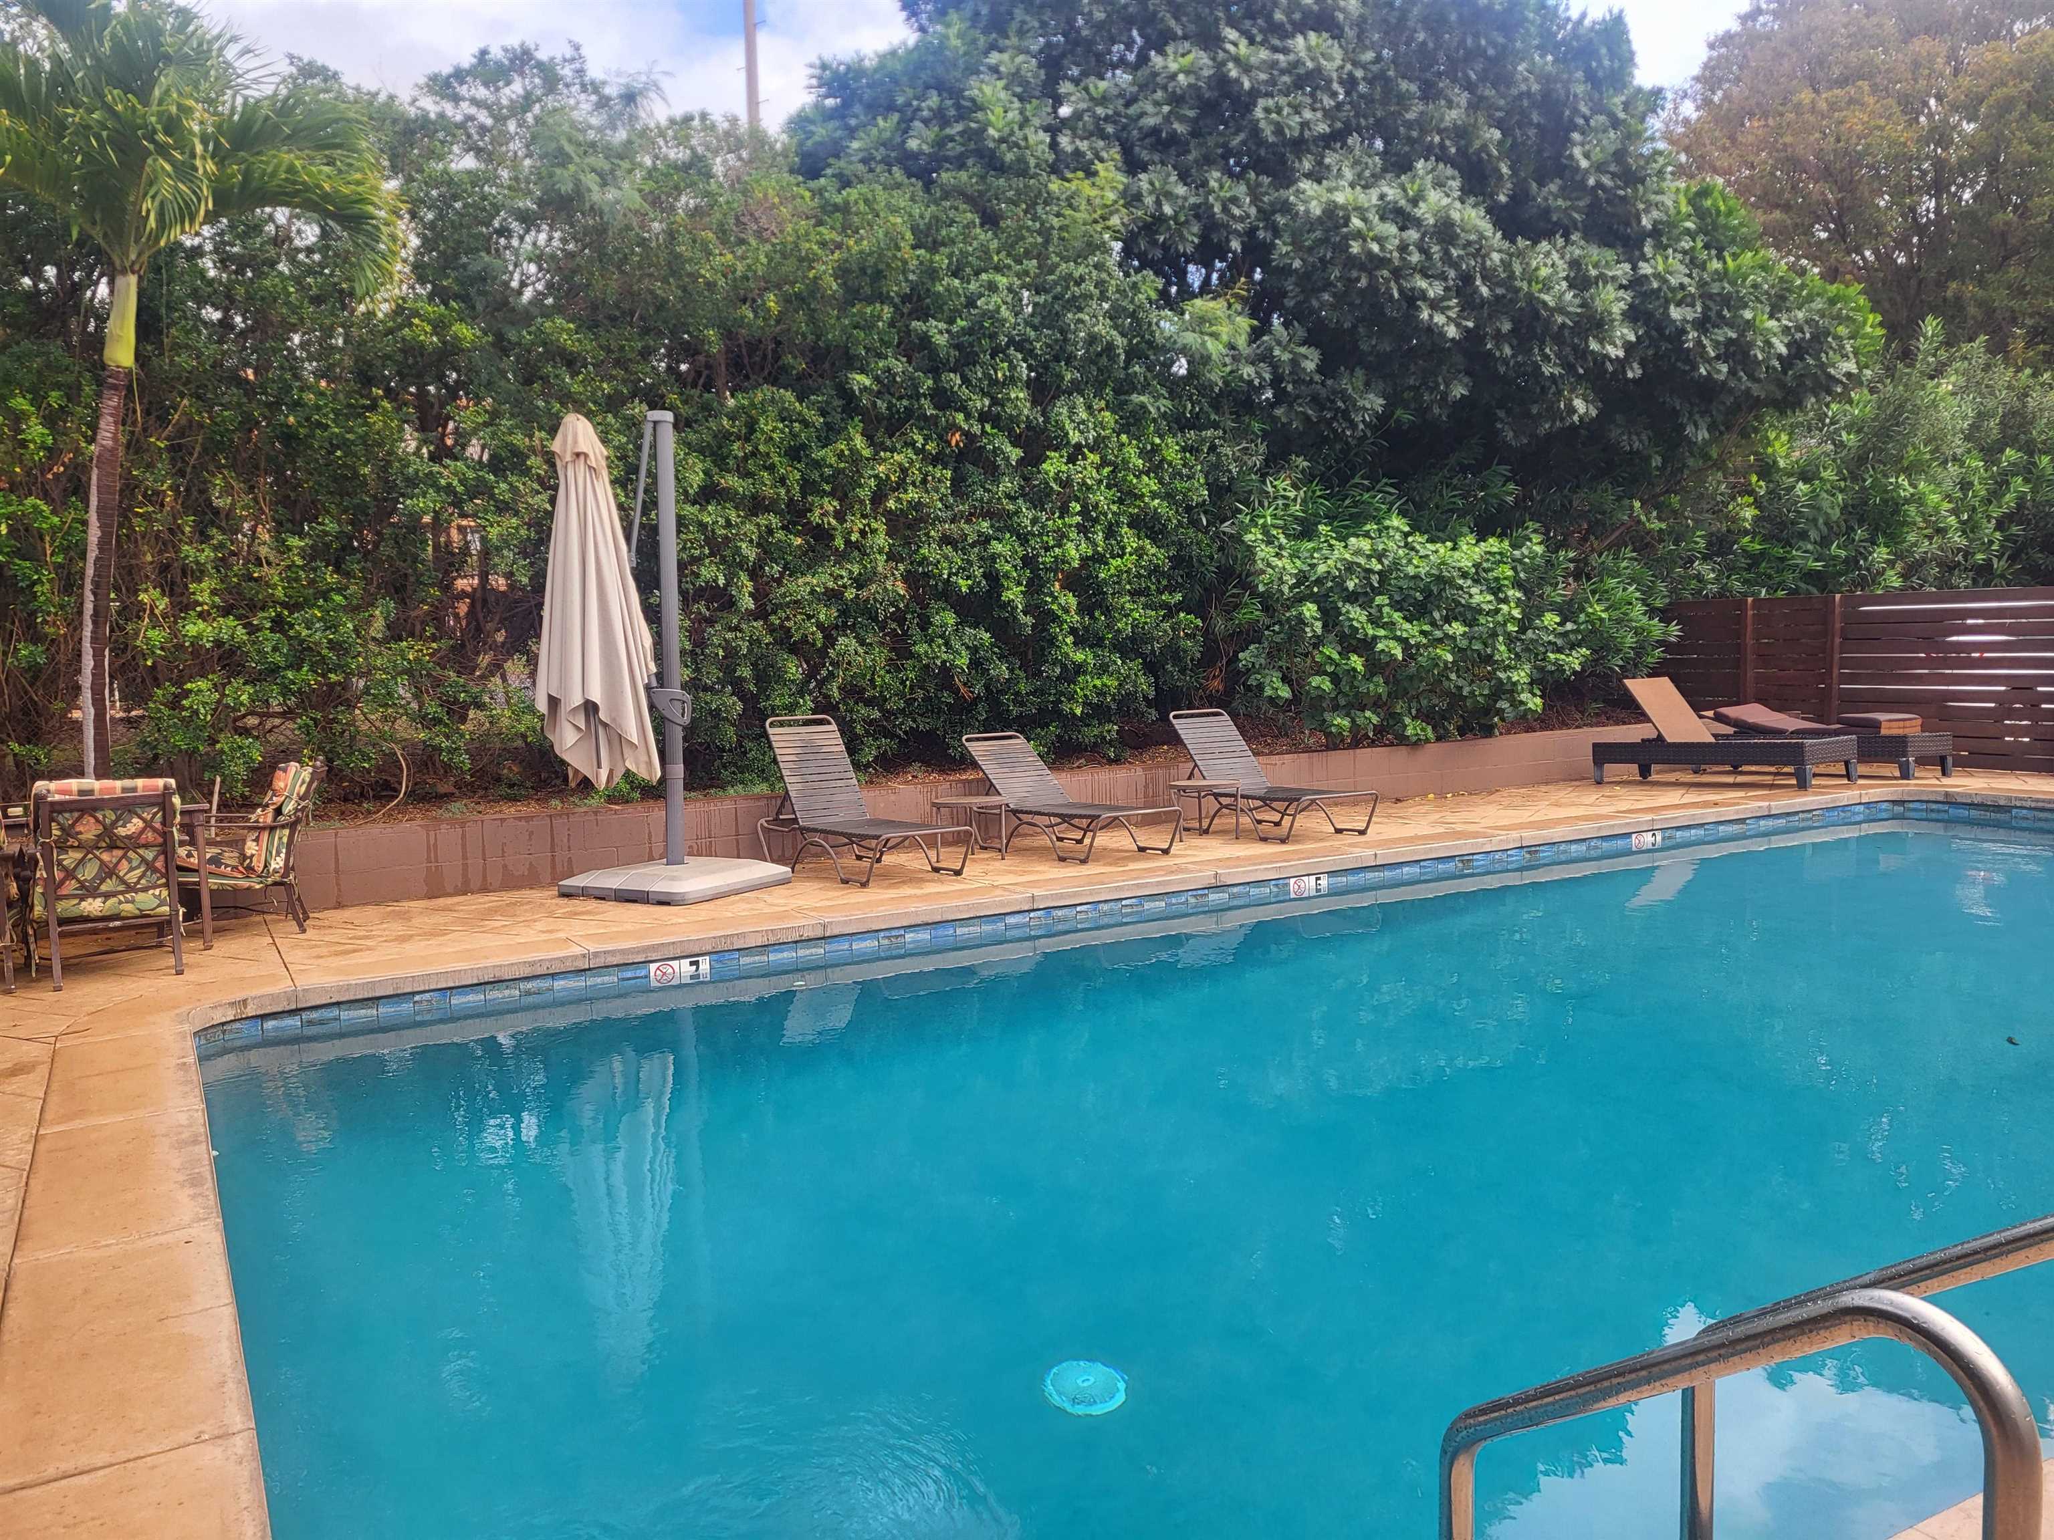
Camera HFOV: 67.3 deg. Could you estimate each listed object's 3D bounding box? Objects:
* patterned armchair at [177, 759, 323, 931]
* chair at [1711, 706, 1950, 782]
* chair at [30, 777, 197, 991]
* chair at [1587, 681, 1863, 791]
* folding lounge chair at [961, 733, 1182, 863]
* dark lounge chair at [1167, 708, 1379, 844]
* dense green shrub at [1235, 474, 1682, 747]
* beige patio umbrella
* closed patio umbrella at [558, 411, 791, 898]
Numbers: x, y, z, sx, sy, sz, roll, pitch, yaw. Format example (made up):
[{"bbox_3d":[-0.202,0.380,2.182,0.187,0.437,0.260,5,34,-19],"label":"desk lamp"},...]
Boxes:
[{"bbox_3d":[-4.075,0.412,8.104,0.657,0.910,0.598,-4,6,-24],"label":"patterned armchair"},{"bbox_3d":[6.927,-0.248,13.532,0.704,0.588,1.953,-5,6,-33],"label":"chair"},{"bbox_3d":[-4.198,0.491,7.061,0.598,0.884,0.627,-6,7,-40],"label":"chair"},{"bbox_3d":[5.867,-0.318,13.062,0.704,0.882,1.953,-5,6,-32],"label":"chair"},{"bbox_3d":[0.241,0.160,10.339,0.647,0.764,1.882,-5,6,-30],"label":"folding lounge chair"},{"bbox_3d":[1.687,0.013,10.949,0.647,0.853,1.891,-4,6,-22],"label":"dark lounge chair"},{"bbox_3d":[3.883,-1.467,14.113,3.920,2.195,1.862,-4,6,-29],"label":"dense green shrub"},{"bbox_3d":[-2.440,-0.939,8.773,0.666,2.068,0.666,-3,5,-15],"label":"beige patio umbrella"},{"bbox_3d":[-2.086,-0.666,8.902,0.960,2.754,0.960,2,7,38],"label":"closed patio umbrella"}]

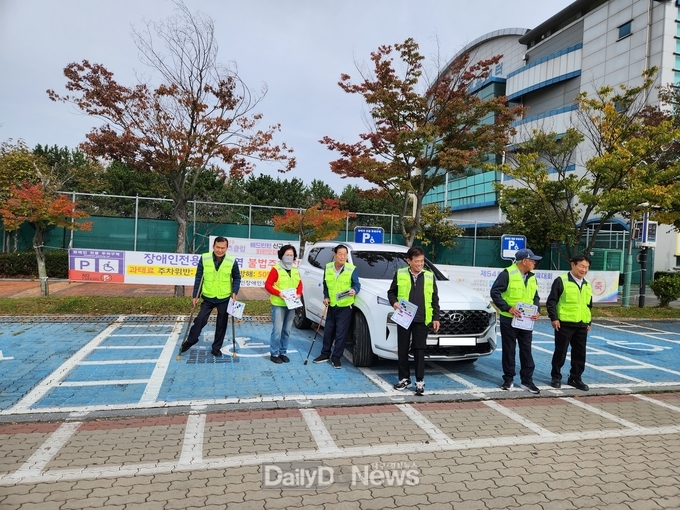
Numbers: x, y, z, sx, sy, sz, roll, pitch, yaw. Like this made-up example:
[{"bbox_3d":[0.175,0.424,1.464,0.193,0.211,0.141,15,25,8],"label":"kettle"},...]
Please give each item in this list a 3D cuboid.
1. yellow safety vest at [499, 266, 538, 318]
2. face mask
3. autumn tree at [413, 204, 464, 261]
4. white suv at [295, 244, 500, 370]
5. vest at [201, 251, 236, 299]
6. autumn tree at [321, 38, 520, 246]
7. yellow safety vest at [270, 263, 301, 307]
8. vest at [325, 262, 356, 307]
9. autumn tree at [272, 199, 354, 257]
[{"bbox_3d":[2.173,0.433,5.470,0.440,0.640,0.290,2,1,-12],"label":"yellow safety vest"},{"bbox_3d":[-0.703,0.108,6.110,0.160,0.180,0.120,2,1,-15],"label":"face mask"},{"bbox_3d":[3.690,-0.230,17.484,2.050,3.300,1.900,2,1,-16],"label":"autumn tree"},{"bbox_3d":[0.601,0.644,7.711,1.930,1.700,4.780,2,1,-20],"label":"white suv"},{"bbox_3d":[-1.743,0.301,6.469,0.460,0.660,0.280,2,1,-11],"label":"vest"},{"bbox_3d":[2.411,-2.343,12.986,5.800,7.500,5.300,2,1,-16],"label":"autumn tree"},{"bbox_3d":[-0.741,0.419,6.201,0.410,0.590,0.270,2,1,-25],"label":"yellow safety vest"},{"bbox_3d":[0.014,0.404,6.193,0.420,0.620,0.270,3,1,15],"label":"vest"},{"bbox_3d":[-0.726,-0.121,12.171,2.200,2.850,2.000,2,1,-16],"label":"autumn tree"}]

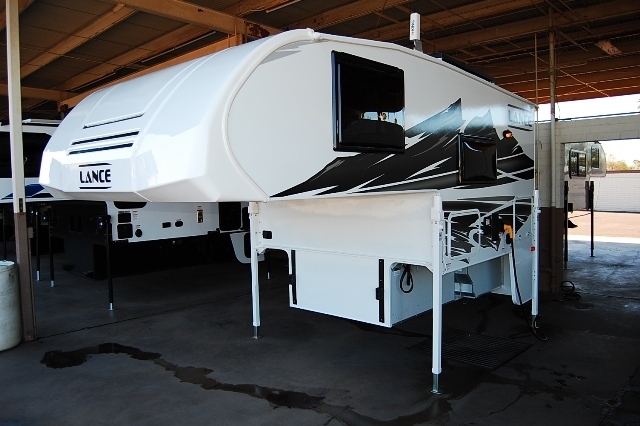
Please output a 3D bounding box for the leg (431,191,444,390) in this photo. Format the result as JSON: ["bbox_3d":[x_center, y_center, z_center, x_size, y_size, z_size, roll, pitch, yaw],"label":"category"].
[{"bbox_3d":[0.901,0.629,3.706,0.085,1.540,0.085,1,4,43],"label":"leg"}]

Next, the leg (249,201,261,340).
[{"bbox_3d":[-0.705,0.603,5.167,0.090,1.510,0.090,1,4,43],"label":"leg"}]

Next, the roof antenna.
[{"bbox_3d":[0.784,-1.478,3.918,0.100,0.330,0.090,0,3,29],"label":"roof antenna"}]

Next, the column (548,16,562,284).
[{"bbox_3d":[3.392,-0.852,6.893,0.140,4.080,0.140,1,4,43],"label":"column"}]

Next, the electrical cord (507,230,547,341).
[{"bbox_3d":[2.161,0.775,4.994,0.330,1.060,0.300,1,4,43],"label":"electrical cord"}]

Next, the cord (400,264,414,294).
[{"bbox_3d":[0.762,0.583,4.204,0.060,0.260,0.190,1,4,43],"label":"cord"}]

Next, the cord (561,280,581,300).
[{"bbox_3d":[3.506,1.098,6.713,0.280,0.180,0.200,1,4,43],"label":"cord"}]

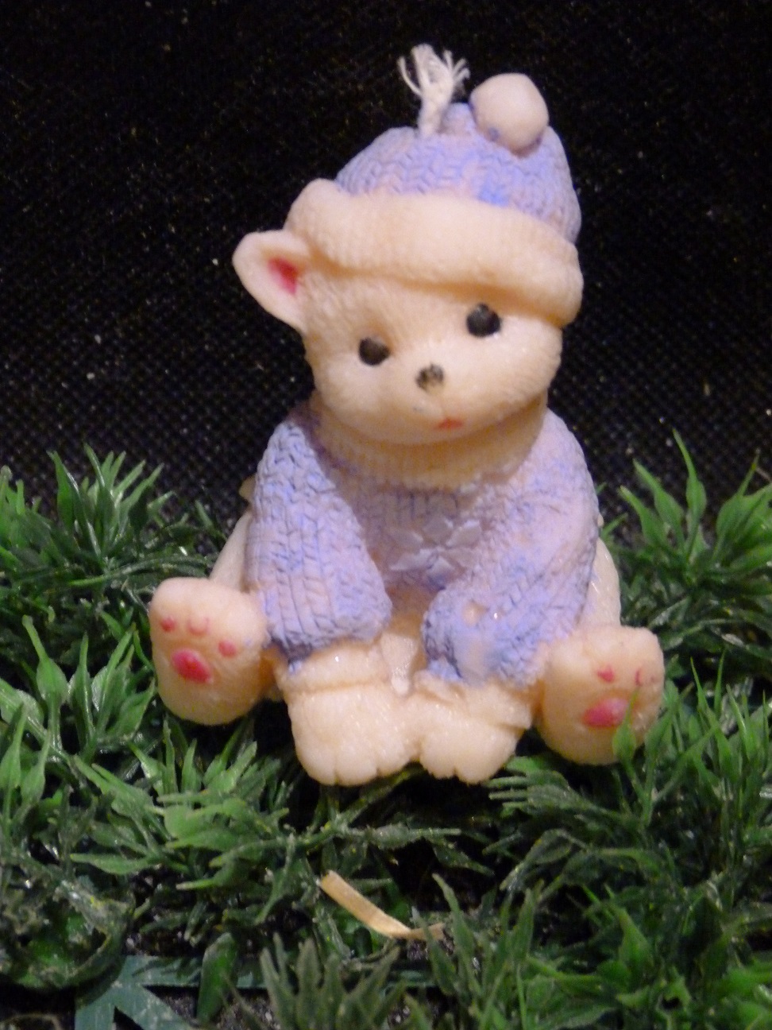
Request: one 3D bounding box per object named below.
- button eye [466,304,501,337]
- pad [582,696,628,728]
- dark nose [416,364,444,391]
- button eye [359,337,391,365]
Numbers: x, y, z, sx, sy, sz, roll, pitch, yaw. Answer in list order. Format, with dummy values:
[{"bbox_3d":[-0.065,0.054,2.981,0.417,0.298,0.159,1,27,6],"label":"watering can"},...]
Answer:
[{"bbox_3d":[0.011,-0.022,0.346,0.004,0.004,0.002,-13,13,-4],"label":"button eye"},{"bbox_3d":[0.026,0.023,0.357,0.006,0.004,0.002,3,8,-15],"label":"pad"},{"bbox_3d":[0.005,-0.015,0.342,0.003,0.003,0.002,-11,10,9],"label":"dark nose"},{"bbox_3d":[-0.001,-0.018,0.346,0.004,0.003,0.002,-7,10,23],"label":"button eye"}]

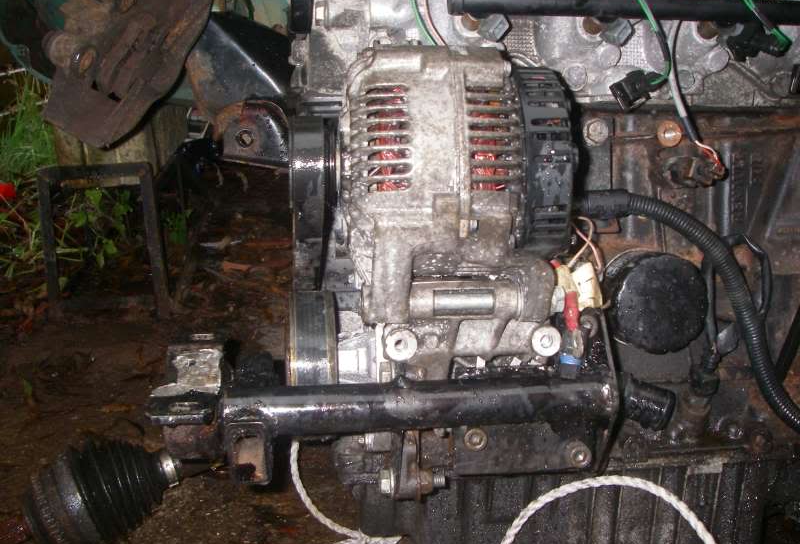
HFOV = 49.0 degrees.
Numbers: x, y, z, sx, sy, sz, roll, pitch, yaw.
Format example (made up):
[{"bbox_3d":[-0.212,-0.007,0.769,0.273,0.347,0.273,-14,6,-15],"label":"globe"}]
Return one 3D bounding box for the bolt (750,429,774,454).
[{"bbox_3d":[0.309,0.146,0.750,0.018,0.018,0.013,-4,-1,-14],"label":"bolt"}]

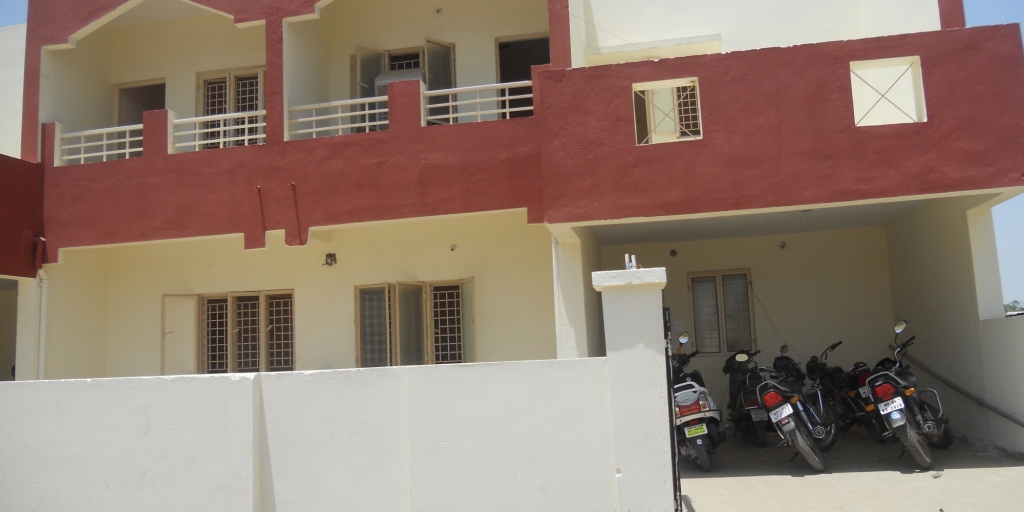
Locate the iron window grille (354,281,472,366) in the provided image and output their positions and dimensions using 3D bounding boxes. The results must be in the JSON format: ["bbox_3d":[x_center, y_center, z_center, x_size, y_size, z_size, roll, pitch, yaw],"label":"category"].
[{"bbox_3d":[-1.210,0.862,9.832,1.576,1.111,0.170,-4,-9,10],"label":"iron window grille"}]

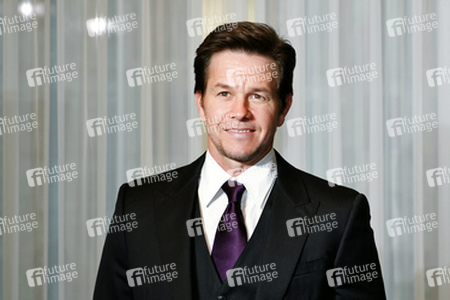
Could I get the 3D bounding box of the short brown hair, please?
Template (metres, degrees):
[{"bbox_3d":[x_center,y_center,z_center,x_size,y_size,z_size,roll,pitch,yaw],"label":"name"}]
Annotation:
[{"bbox_3d":[0.039,-0.154,1.680,0.190,0.185,0.220,3,-1,2],"label":"short brown hair"}]

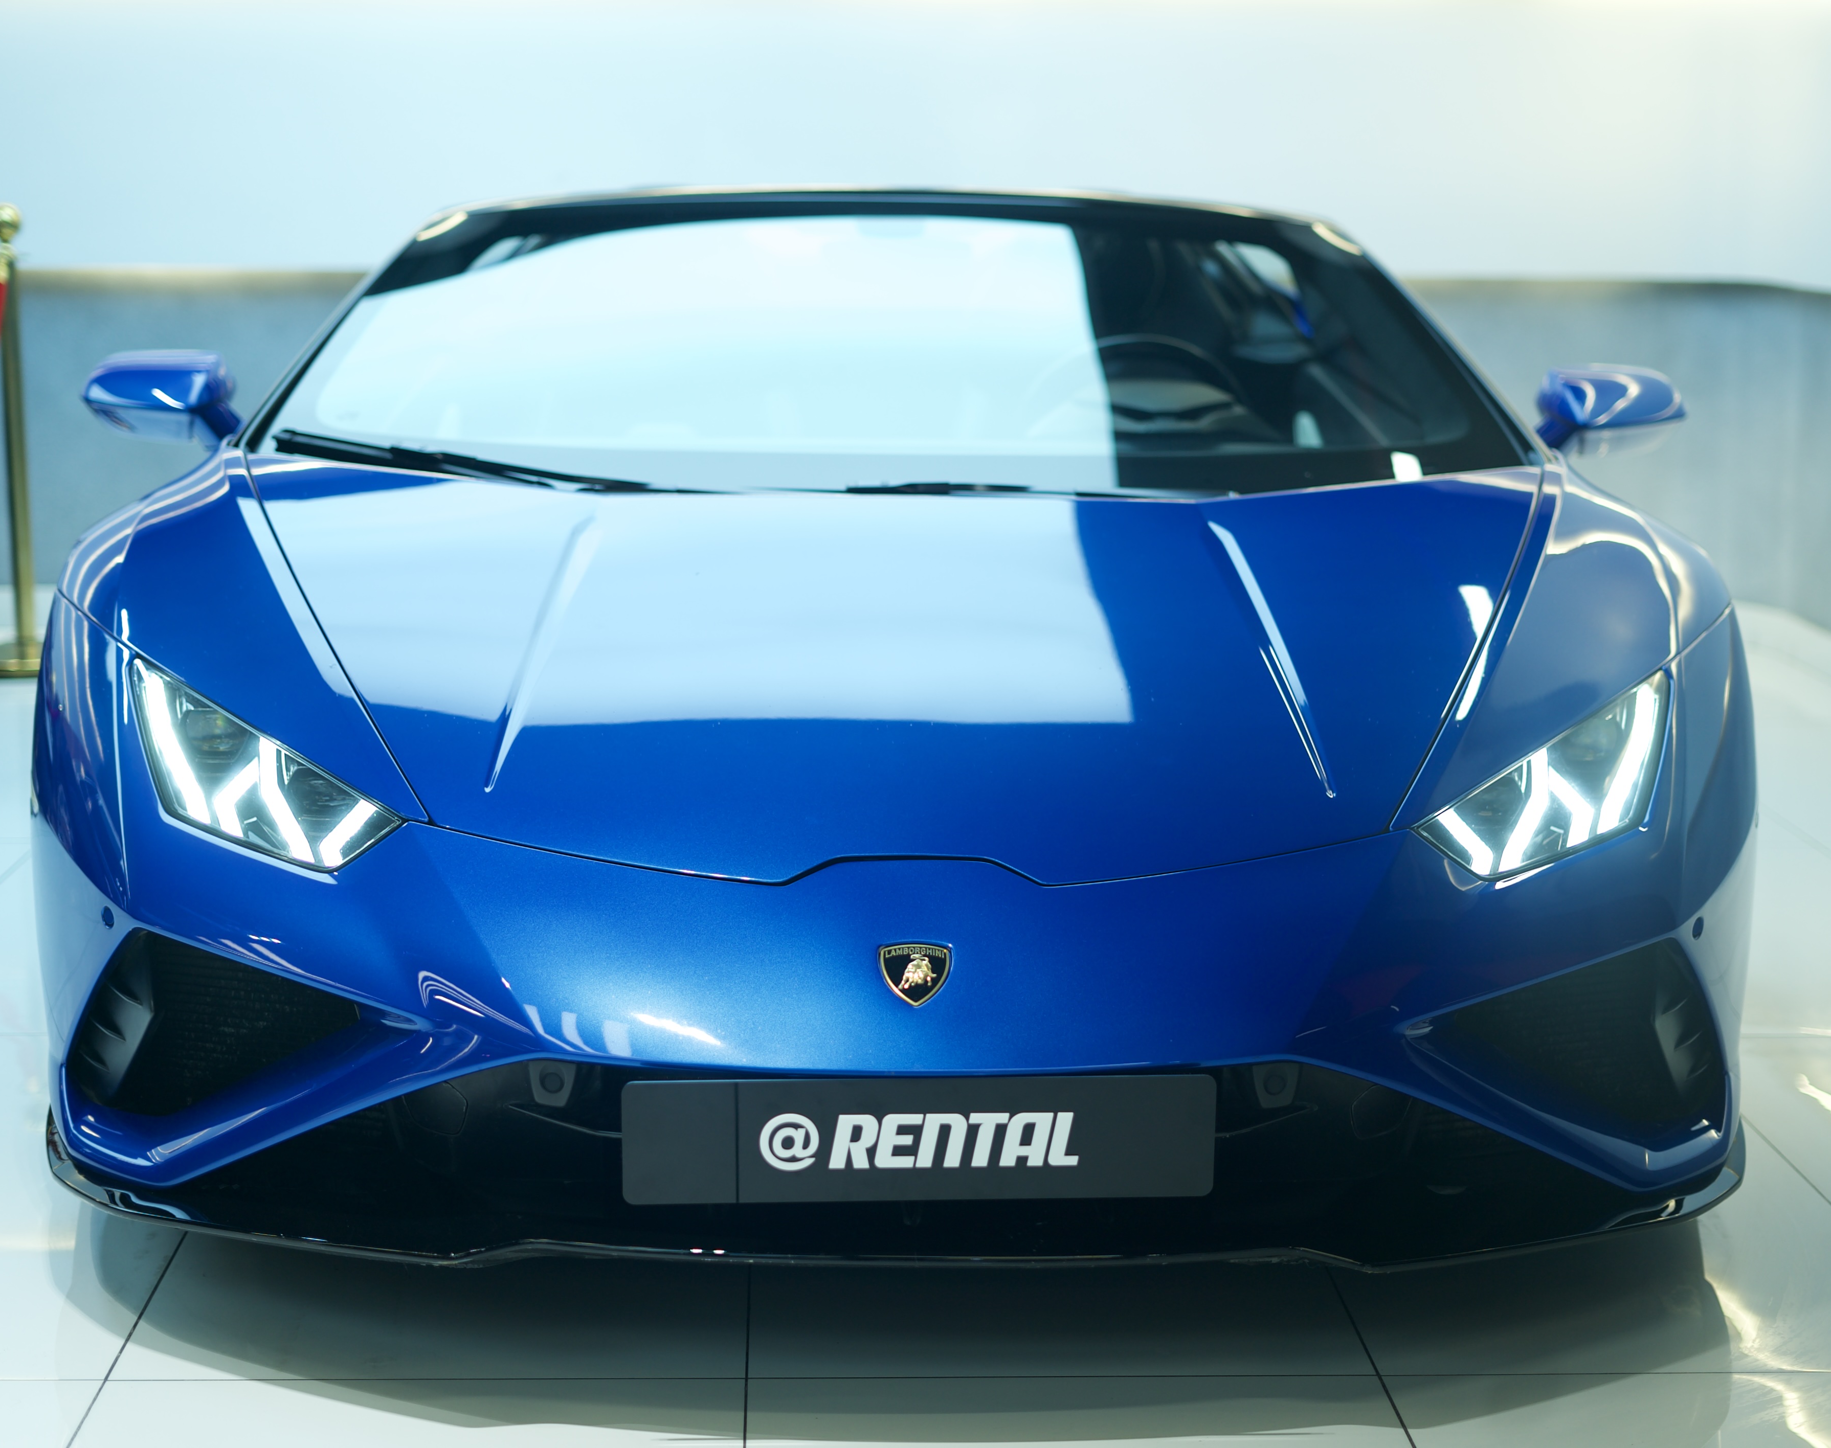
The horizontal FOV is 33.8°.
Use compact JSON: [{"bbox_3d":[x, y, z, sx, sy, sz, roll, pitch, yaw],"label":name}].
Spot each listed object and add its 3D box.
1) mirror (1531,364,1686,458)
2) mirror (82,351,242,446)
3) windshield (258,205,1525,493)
[{"bbox_3d":[0.974,-0.440,4.220,0.215,0.125,0.155,0,11,-2],"label":"mirror"},{"bbox_3d":[-1.038,-0.449,4.150,0.220,0.125,0.155,0,11,-2],"label":"mirror"},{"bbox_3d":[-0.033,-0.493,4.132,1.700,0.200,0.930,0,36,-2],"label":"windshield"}]

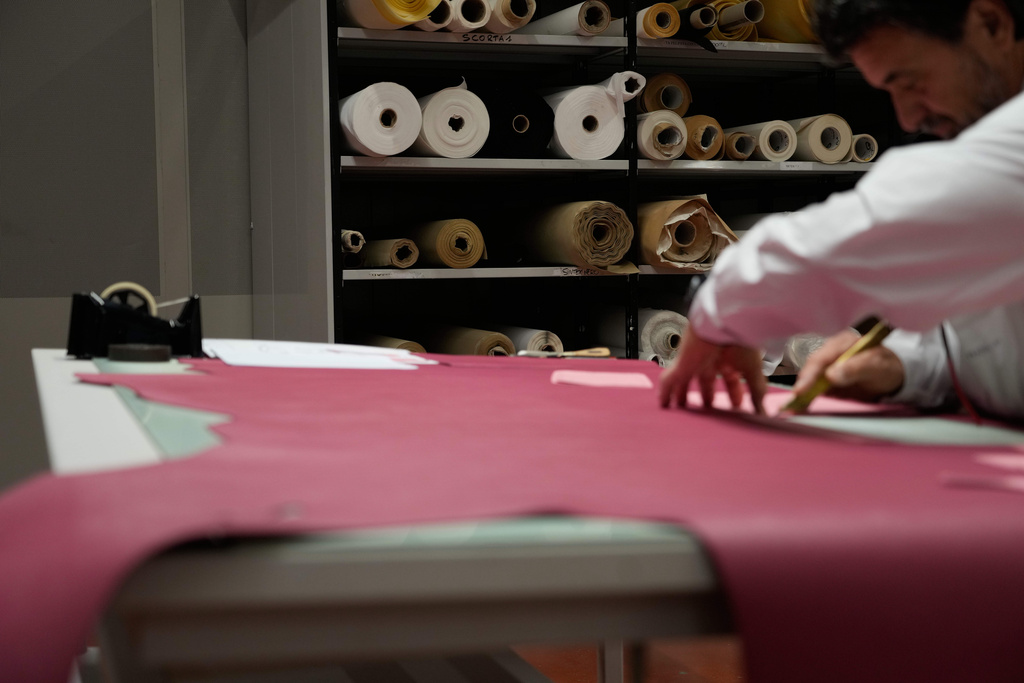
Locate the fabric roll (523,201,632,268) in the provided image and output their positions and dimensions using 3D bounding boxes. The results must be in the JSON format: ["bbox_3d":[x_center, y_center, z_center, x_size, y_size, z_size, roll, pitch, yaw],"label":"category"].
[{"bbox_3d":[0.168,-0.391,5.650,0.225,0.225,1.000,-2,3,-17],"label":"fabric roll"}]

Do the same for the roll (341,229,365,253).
[{"bbox_3d":[-0.658,-0.352,5.438,0.074,0.074,0.900,-2,3,-17],"label":"roll"}]

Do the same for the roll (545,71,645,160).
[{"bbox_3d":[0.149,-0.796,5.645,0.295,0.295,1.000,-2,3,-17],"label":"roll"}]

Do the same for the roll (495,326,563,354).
[{"bbox_3d":[-0.028,0.007,5.776,0.137,0.137,1.000,-2,3,-17],"label":"roll"}]

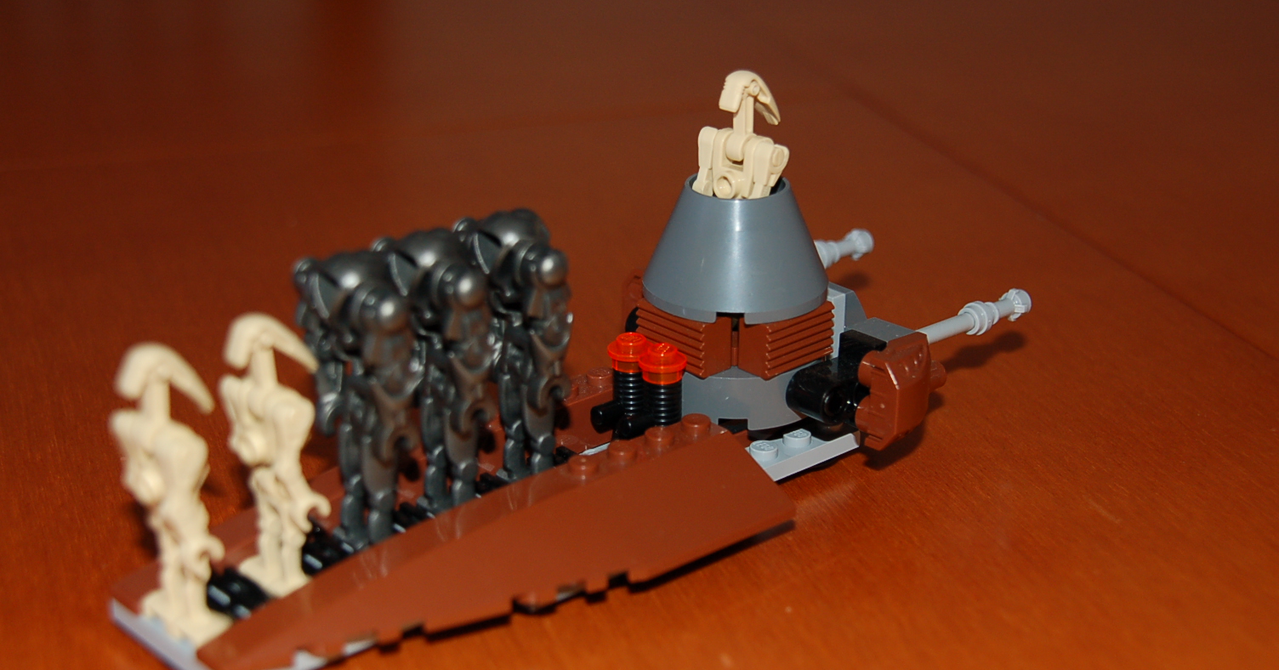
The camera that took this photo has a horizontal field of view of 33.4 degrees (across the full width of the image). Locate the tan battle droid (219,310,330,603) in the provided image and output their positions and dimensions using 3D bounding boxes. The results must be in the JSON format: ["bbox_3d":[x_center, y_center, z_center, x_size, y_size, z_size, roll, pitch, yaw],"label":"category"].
[{"bbox_3d":[-0.052,0.018,0.308,0.014,0.045,0.019,-18,28,-38],"label":"tan battle droid"}]

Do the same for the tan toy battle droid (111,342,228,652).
[{"bbox_3d":[-0.065,0.022,0.298,0.014,0.045,0.019,-18,28,-38],"label":"tan toy battle droid"}]

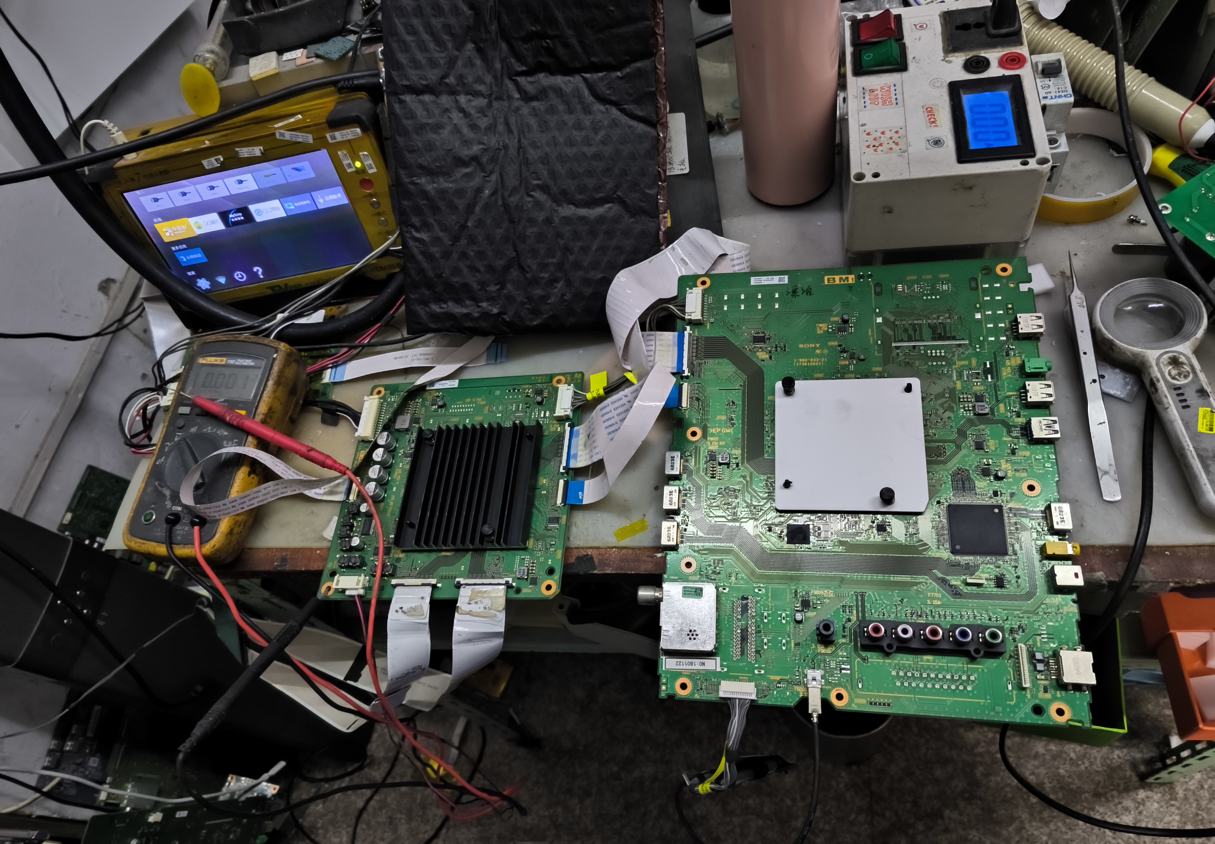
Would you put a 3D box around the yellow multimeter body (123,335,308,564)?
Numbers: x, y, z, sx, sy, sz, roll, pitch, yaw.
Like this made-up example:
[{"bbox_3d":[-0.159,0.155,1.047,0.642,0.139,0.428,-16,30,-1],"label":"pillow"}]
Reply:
[{"bbox_3d":[-0.282,0.018,0.597,0.082,0.046,0.174,-4,59,12],"label":"yellow multimeter body"}]

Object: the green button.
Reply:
[{"bbox_3d":[0.192,-0.258,0.566,0.025,0.009,0.020,0,60,14],"label":"green button"}]

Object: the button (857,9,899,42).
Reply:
[{"bbox_3d":[0.195,-0.285,0.581,0.025,0.009,0.019,0,60,14],"label":"button"}]

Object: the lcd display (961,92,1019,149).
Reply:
[{"bbox_3d":[0.246,-0.194,0.521,0.028,0.005,0.051,0,60,14],"label":"lcd display"}]

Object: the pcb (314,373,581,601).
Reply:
[{"bbox_3d":[-0.106,0.038,0.558,0.168,0.018,0.168,-2,59,12],"label":"pcb"}]

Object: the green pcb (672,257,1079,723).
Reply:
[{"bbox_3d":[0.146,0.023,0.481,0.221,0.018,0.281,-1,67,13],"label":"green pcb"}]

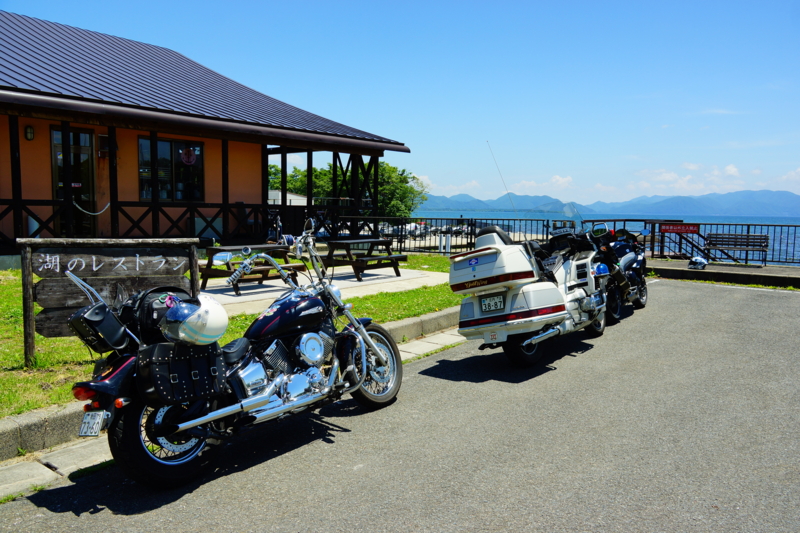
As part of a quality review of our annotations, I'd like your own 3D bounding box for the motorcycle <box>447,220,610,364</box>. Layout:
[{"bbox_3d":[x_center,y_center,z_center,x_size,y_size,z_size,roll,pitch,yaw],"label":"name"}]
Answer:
[{"bbox_3d":[1.563,0.175,6.130,0.950,1.420,2.660,5,7,38],"label":"motorcycle"}]

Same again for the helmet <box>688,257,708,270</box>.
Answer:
[{"bbox_3d":[6.565,-0.067,13.196,0.360,0.280,0.270,1,5,2],"label":"helmet"}]

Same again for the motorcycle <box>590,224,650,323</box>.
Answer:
[{"bbox_3d":[3.149,0.131,8.365,0.780,1.160,2.130,5,7,36],"label":"motorcycle"}]

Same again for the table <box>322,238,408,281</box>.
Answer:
[{"bbox_3d":[-0.786,-0.141,11.709,1.390,0.700,1.450,5,7,36],"label":"table"}]

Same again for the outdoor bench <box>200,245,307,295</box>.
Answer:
[{"bbox_3d":[-2.392,0.023,9.682,1.390,0.700,1.450,5,7,36],"label":"outdoor bench"}]

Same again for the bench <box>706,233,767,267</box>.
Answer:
[{"bbox_3d":[8.425,-0.428,15.010,1.360,0.780,0.580,4,6,33],"label":"bench"}]

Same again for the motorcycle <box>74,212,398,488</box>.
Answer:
[{"bbox_3d":[-0.825,0.407,3.802,0.960,1.370,2.420,5,7,38],"label":"motorcycle"}]

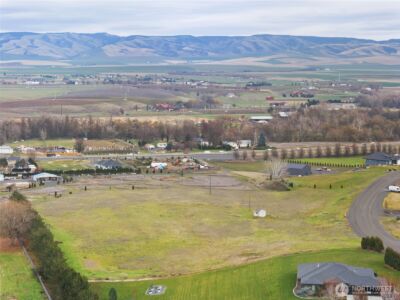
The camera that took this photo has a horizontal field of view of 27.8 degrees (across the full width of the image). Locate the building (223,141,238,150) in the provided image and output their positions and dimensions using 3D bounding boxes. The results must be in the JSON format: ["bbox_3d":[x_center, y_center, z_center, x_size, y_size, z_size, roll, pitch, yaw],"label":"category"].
[{"bbox_3d":[26.187,-3.838,690.000,12.500,5.500,9.000,-1,6,-6],"label":"building"}]

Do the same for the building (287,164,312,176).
[{"bbox_3d":[55.208,11.343,452.000,11.000,5.700,12.200,3,7,27],"label":"building"}]

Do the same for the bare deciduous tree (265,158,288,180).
[{"bbox_3d":[39.248,10.004,415.000,11.800,10.500,11.000,0,6,0],"label":"bare deciduous tree"}]

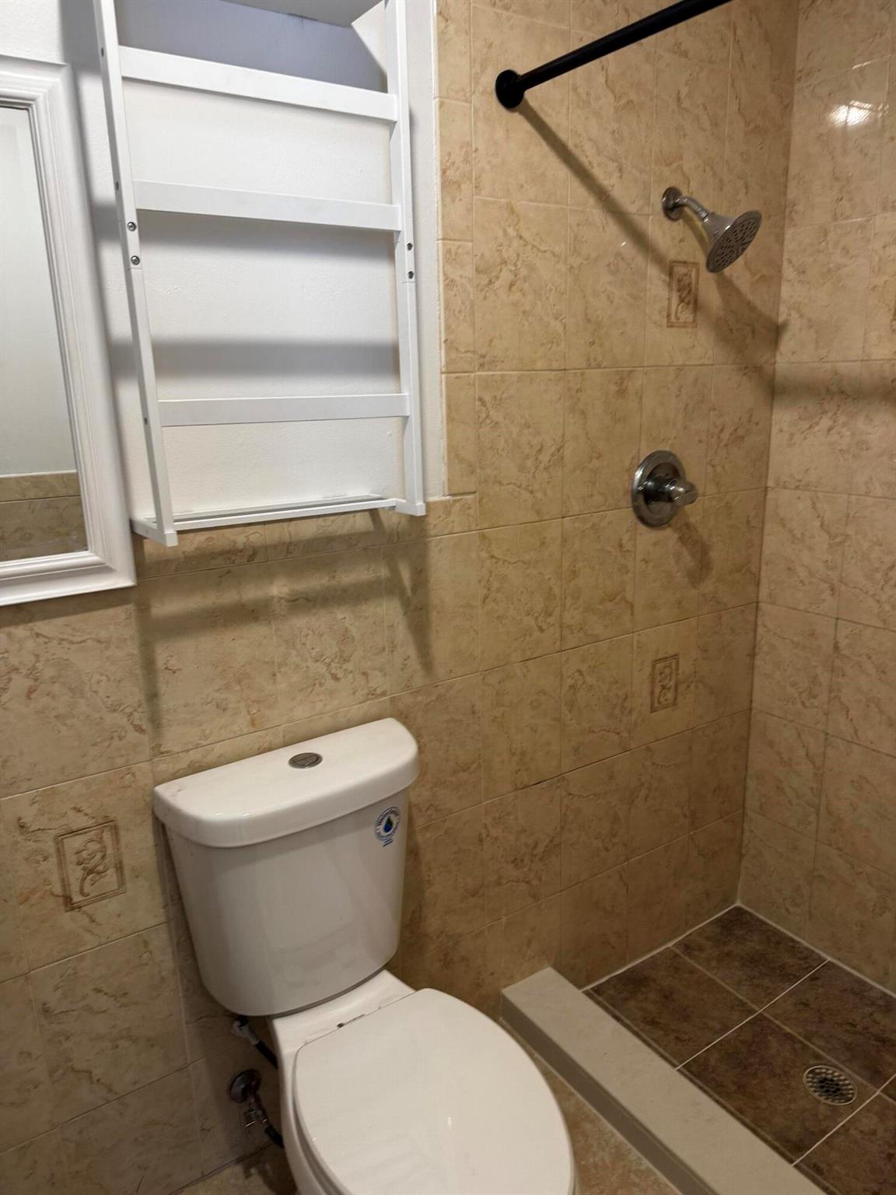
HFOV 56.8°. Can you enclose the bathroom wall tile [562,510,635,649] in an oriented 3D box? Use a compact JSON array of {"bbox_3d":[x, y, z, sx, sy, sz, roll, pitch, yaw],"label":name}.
[{"bbox_3d":[0.350,-0.044,1.907,0.227,0.307,0.012,-11,17,-32],"label":"bathroom wall tile"}]

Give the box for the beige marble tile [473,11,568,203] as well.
[{"bbox_3d":[0.136,-0.888,1.520,0.226,0.303,0.010,-11,17,-32],"label":"beige marble tile"}]

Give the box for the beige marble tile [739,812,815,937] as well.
[{"bbox_3d":[0.918,0.777,2.321,0.010,0.308,0.226,-11,17,-32],"label":"beige marble tile"}]

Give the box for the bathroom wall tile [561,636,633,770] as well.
[{"bbox_3d":[0.349,0.247,1.946,0.226,0.304,0.010,-11,17,-32],"label":"bathroom wall tile"}]

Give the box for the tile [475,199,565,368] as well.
[{"bbox_3d":[0.143,-0.607,1.629,0.227,0.307,0.012,-11,17,-32],"label":"tile"}]

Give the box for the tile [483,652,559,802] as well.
[{"bbox_3d":[0.161,0.283,1.825,0.225,0.304,0.010,-11,17,-32],"label":"tile"}]

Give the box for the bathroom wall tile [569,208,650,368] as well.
[{"bbox_3d":[0.333,-0.639,1.734,0.224,0.304,0.010,-11,18,-32],"label":"bathroom wall tile"}]

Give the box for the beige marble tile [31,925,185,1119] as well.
[{"bbox_3d":[-0.576,0.729,1.426,0.223,0.305,0.010,-11,17,-32],"label":"beige marble tile"}]

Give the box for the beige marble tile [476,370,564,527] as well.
[{"bbox_3d":[0.147,-0.301,1.674,0.223,0.302,0.010,-11,17,-32],"label":"beige marble tile"}]

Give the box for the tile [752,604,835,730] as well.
[{"bbox_3d":[0.918,0.183,2.204,0.012,0.307,0.226,-11,17,-32],"label":"tile"}]

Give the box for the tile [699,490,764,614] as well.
[{"bbox_3d":[0.722,-0.118,2.107,0.232,0.302,0.010,-11,17,-32],"label":"tile"}]

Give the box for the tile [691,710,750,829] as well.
[{"bbox_3d":[0.749,0.476,2.294,0.234,0.304,0.010,-11,18,-32],"label":"tile"}]

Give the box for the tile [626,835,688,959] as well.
[{"bbox_3d":[0.556,0.807,2.222,0.223,0.314,0.010,-11,17,-32],"label":"tile"}]

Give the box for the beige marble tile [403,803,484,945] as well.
[{"bbox_3d":[-0.013,0.630,1.819,0.227,0.307,0.012,-11,17,-32],"label":"beige marble tile"}]

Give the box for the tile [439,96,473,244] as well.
[{"bbox_3d":[0.011,-0.753,1.471,0.064,0.224,0.010,-11,17,-32],"label":"tile"}]

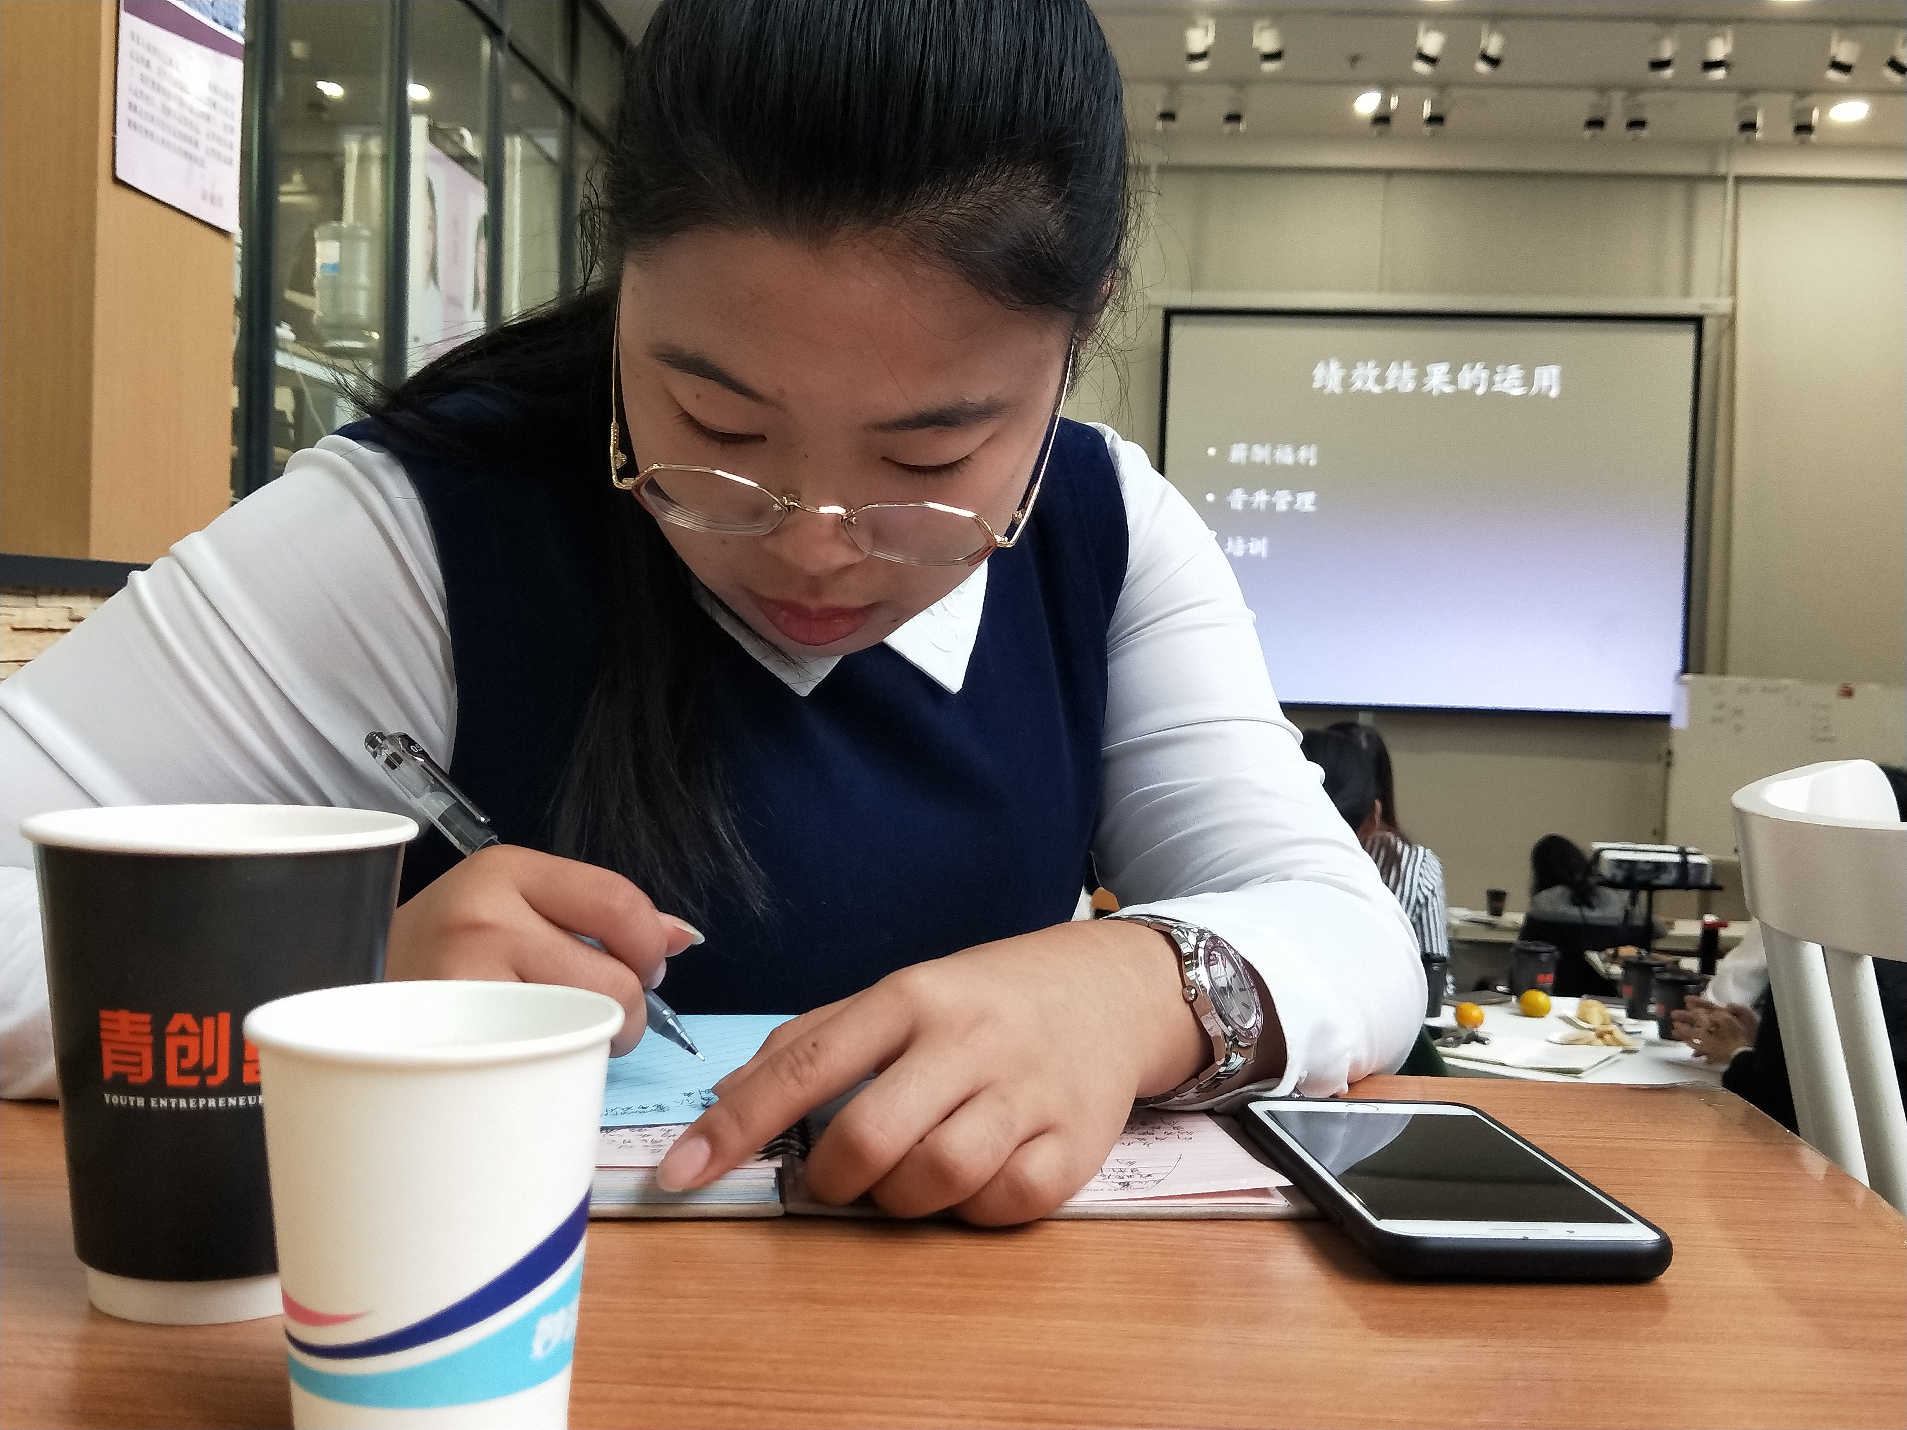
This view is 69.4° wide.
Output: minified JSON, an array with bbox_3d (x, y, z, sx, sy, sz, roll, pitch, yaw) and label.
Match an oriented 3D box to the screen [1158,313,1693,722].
[{"bbox_3d":[2.717,-1.173,7.985,3.060,2.288,0.050,2,1,3],"label":"screen"}]

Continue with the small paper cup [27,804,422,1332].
[{"bbox_3d":[-0.188,0.086,0.355,0.090,0.116,0.090,2,1,0],"label":"small paper cup"}]

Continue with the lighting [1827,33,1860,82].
[{"bbox_3d":[4.196,-3.100,6.491,0.130,0.220,0.140,1,2,-33],"label":"lighting"}]

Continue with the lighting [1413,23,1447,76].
[{"bbox_3d":[2.278,-3.183,6.590,0.130,0.220,0.140,1,2,-39],"label":"lighting"}]

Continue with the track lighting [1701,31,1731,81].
[{"bbox_3d":[3.612,-3.125,6.521,0.130,0.220,0.140,3,2,25],"label":"track lighting"}]

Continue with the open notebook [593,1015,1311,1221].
[{"bbox_3d":[-0.057,0.135,0.508,0.325,0.020,0.208,2,1,-5],"label":"open notebook"}]

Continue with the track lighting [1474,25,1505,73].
[{"bbox_3d":[2.561,-3.176,6.575,0.130,0.220,0.140,1,2,-43],"label":"track lighting"}]

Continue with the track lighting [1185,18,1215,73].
[{"bbox_3d":[1.190,-3.231,6.645,0.130,0.220,0.140,3,1,18],"label":"track lighting"}]

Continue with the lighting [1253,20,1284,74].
[{"bbox_3d":[1.517,-3.216,6.629,0.130,0.220,0.140,3,1,18],"label":"lighting"}]

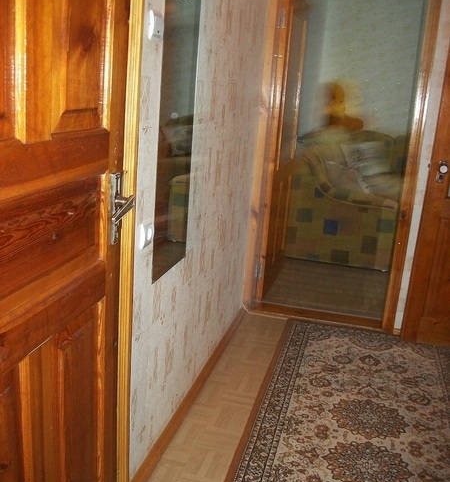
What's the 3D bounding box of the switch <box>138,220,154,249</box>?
[{"bbox_3d":[-0.233,-0.016,1.646,0.025,0.080,0.080,7,14,13],"label":"switch"}]

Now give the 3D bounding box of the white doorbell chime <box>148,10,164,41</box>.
[{"bbox_3d":[-0.191,-0.611,1.578,0.018,0.080,0.075,7,13,12],"label":"white doorbell chime"}]

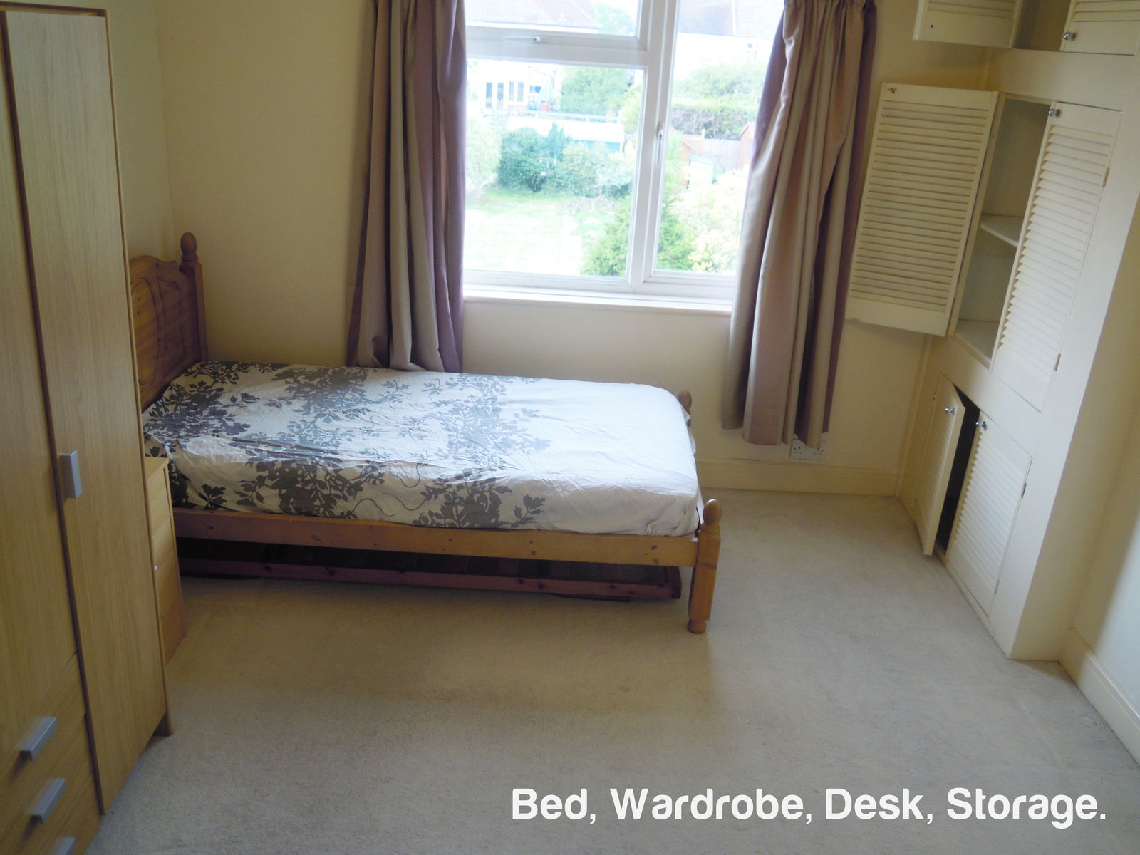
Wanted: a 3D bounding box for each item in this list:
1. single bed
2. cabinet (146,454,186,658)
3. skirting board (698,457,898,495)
[{"bbox_3d":[-0.527,-0.046,3.256,2.018,0.961,1.066,4,21,-1],"label":"single bed"},{"bbox_3d":[-1.331,0.411,2.476,0.400,0.578,0.390,4,21,-1],"label":"cabinet"},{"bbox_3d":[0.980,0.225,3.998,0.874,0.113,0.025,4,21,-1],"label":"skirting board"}]

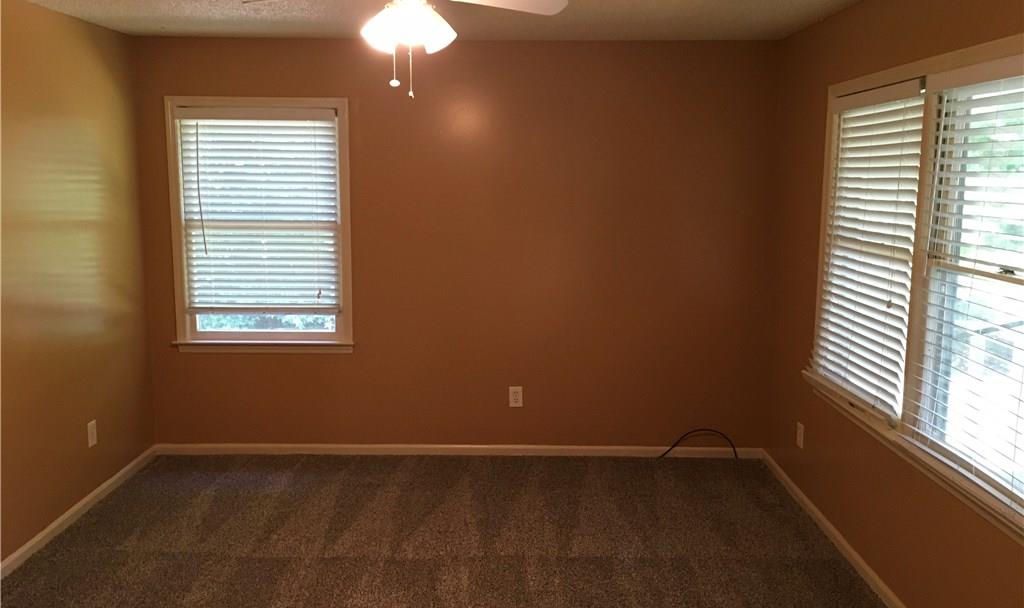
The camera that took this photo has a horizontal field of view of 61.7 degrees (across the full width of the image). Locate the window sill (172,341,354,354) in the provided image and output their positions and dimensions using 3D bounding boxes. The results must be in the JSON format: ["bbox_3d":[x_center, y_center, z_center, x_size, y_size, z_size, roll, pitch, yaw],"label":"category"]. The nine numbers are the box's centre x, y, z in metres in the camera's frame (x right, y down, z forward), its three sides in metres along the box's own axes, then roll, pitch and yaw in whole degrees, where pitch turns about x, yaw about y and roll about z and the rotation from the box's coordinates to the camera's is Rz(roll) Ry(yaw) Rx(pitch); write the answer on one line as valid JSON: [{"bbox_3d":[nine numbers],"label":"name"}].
[{"bbox_3d":[-1.454,0.251,5.035,1.065,0.071,0.084,0,9,0],"label":"window sill"}]

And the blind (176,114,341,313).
[{"bbox_3d":[-1.438,-0.525,4.938,0.908,1.157,0.060,0,9,0],"label":"blind"}]

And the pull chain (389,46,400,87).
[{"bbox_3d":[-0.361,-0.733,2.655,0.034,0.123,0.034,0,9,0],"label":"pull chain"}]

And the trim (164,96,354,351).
[{"bbox_3d":[-1.444,-0.451,4.936,1.053,1.438,0.084,0,9,0],"label":"trim"}]

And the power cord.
[{"bbox_3d":[1.115,0.835,5.089,0.476,0.177,0.050,0,9,0],"label":"power cord"}]

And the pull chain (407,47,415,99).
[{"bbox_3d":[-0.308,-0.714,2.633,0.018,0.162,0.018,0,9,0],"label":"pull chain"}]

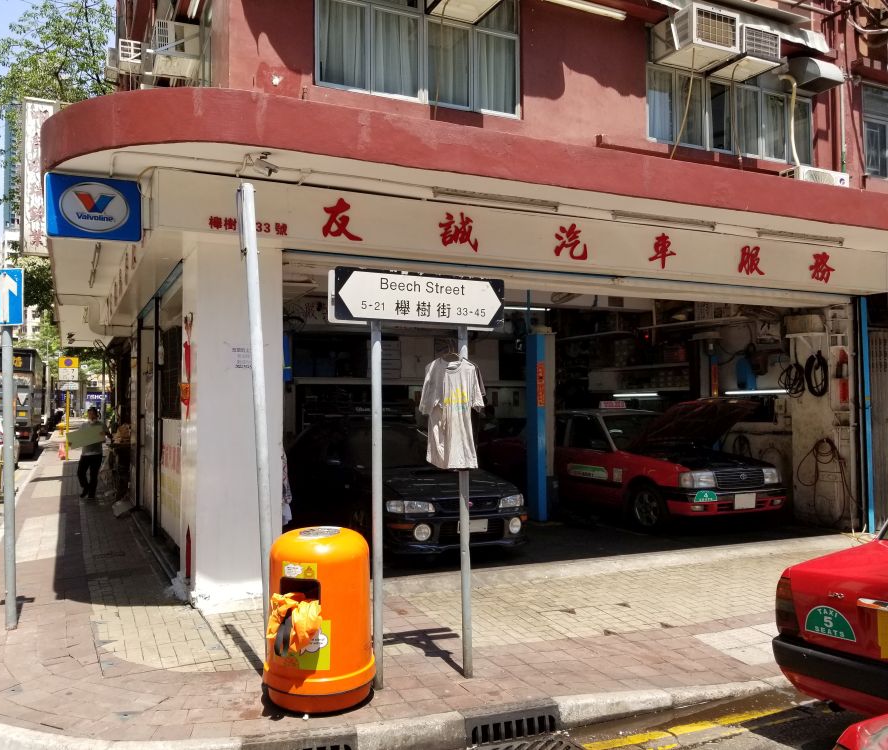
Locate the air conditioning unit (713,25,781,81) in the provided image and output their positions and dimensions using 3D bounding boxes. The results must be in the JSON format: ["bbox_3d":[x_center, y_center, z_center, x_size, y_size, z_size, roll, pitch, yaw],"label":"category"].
[{"bbox_3d":[3.279,-3.512,8.281,0.502,0.329,0.563,1,-3,-23],"label":"air conditioning unit"}]

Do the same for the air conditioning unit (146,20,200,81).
[{"bbox_3d":[-2.757,-3.324,7.728,0.430,0.345,0.520,1,-3,-27],"label":"air conditioning unit"}]

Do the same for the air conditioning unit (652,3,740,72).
[{"bbox_3d":[2.569,-3.379,7.624,0.552,0.394,0.580,1,-3,-23],"label":"air conditioning unit"}]

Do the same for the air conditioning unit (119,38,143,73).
[{"bbox_3d":[-5.696,-5.800,13.754,0.460,0.400,0.520,1,-3,-26],"label":"air conditioning unit"}]

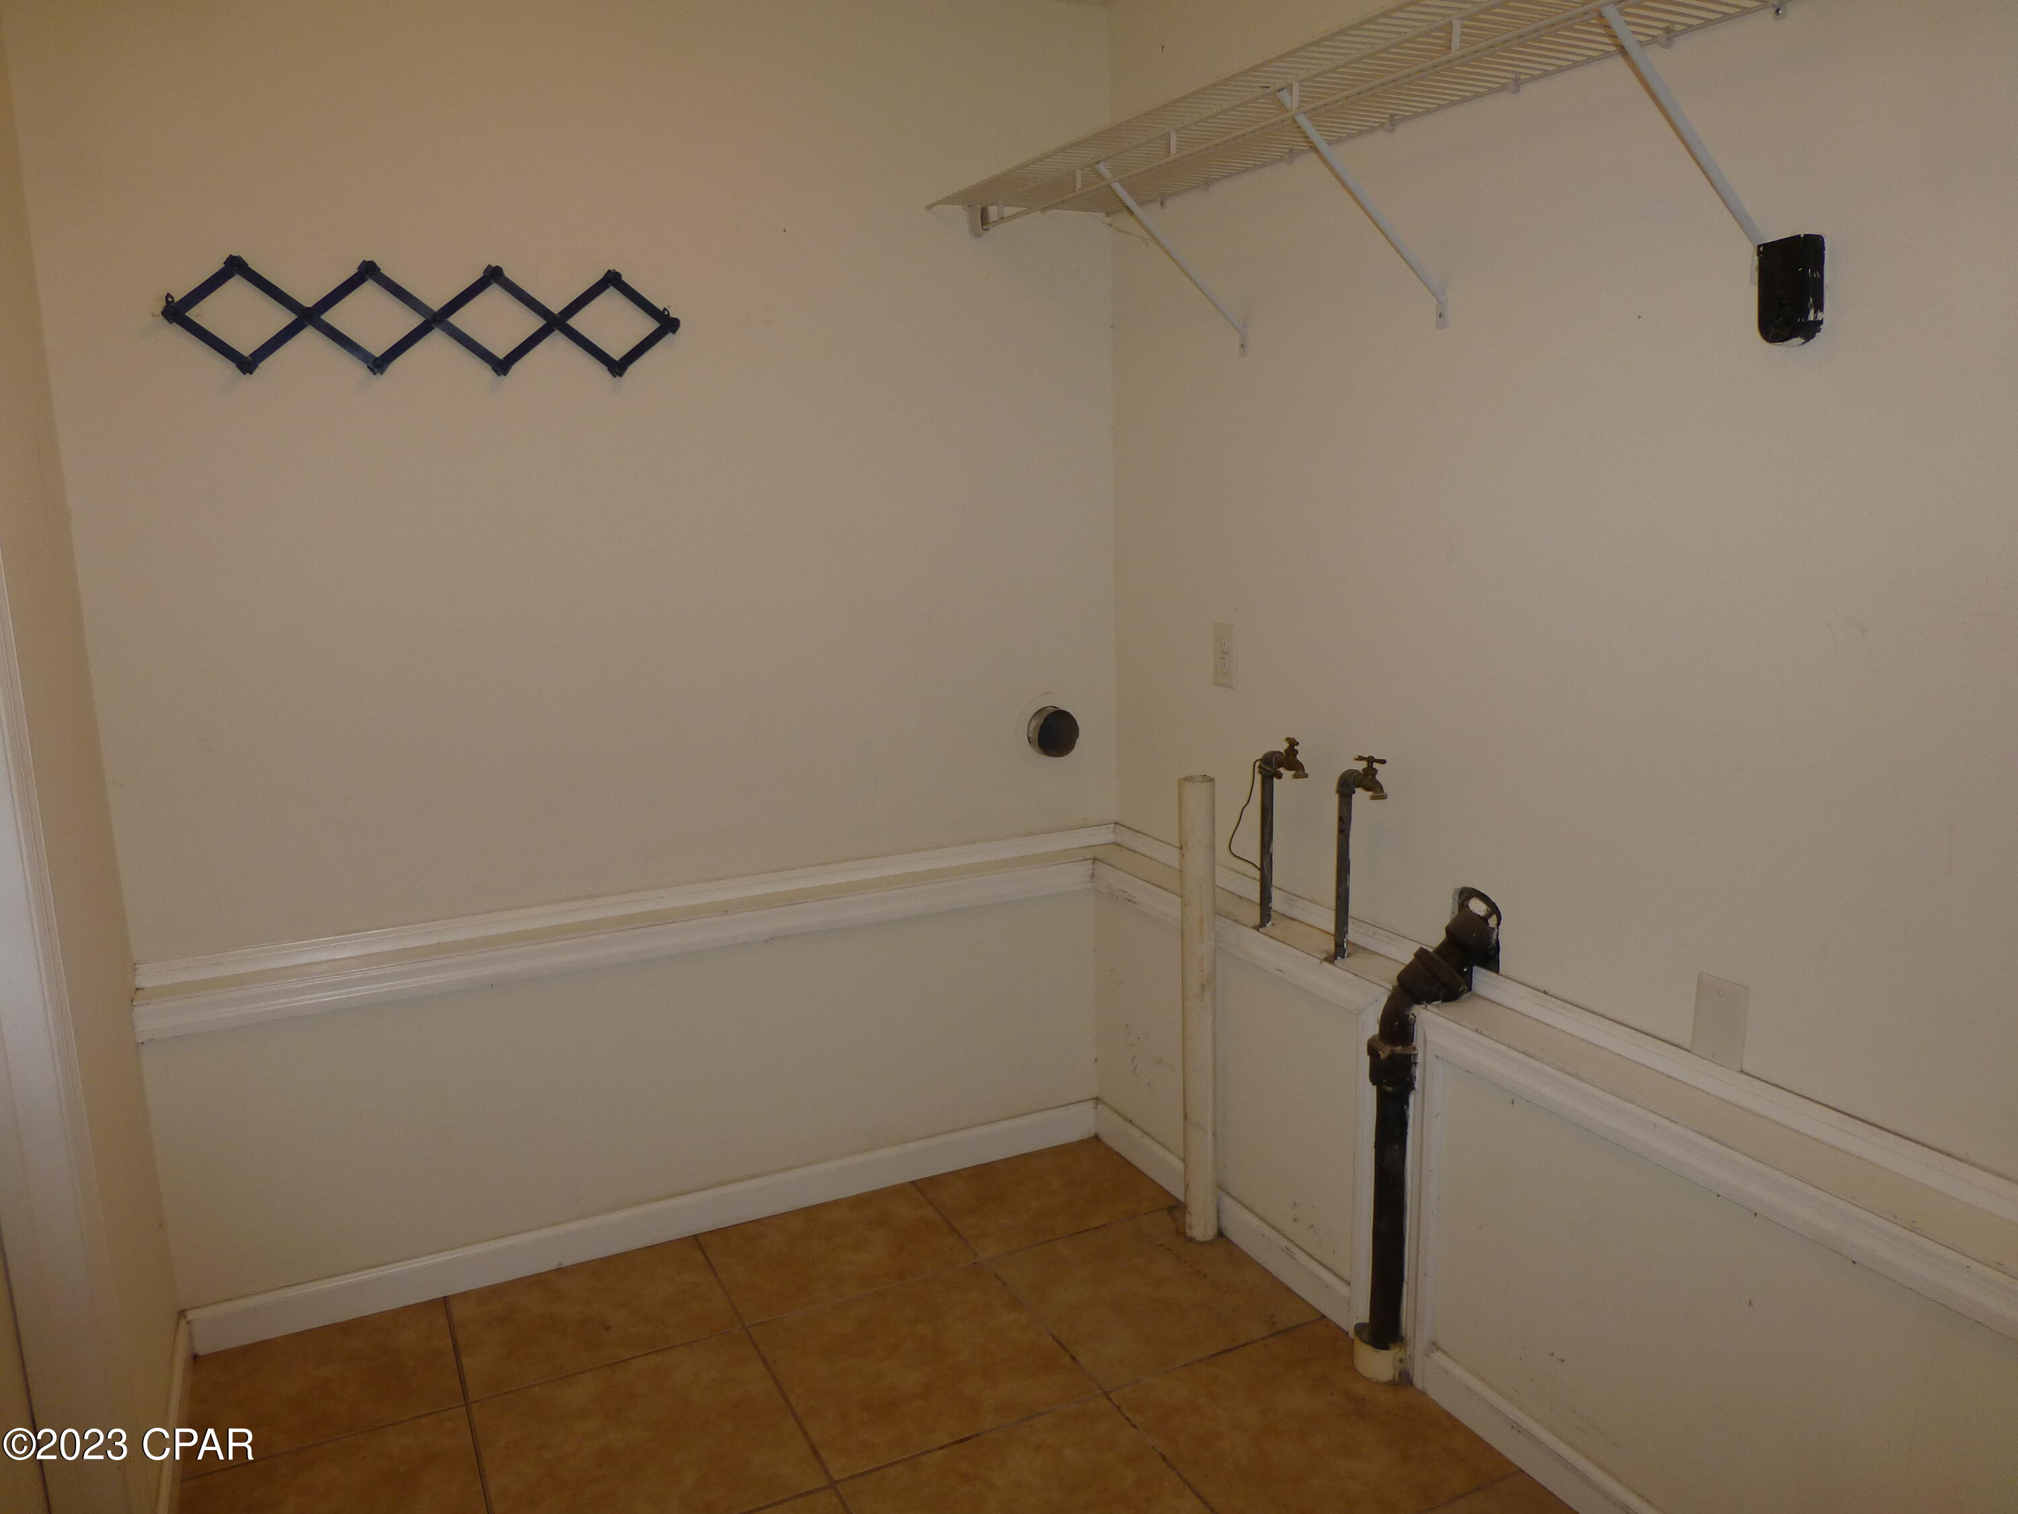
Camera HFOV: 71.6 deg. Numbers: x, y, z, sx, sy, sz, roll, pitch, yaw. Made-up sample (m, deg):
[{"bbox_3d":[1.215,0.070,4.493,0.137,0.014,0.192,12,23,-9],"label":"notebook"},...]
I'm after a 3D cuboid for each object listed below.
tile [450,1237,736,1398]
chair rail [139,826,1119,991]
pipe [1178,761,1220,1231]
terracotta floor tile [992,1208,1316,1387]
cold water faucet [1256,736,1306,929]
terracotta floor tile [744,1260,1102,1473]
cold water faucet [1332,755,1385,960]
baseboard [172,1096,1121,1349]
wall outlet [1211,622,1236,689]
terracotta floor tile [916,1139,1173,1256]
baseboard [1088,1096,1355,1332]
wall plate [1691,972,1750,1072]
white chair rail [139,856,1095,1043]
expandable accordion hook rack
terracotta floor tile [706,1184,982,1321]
[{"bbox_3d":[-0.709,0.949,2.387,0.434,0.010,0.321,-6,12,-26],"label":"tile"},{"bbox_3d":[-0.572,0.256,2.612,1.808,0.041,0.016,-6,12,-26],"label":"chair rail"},{"bbox_3d":[0.338,0.457,2.480,0.060,0.863,0.060,-2,13,1],"label":"pipe"},{"bbox_3d":[0.238,0.915,2.407,0.428,0.009,0.427,-6,12,-26],"label":"terracotta floor tile"},{"bbox_3d":[0.456,0.132,2.335,0.042,0.335,0.119,-6,12,-26],"label":"cold water faucet"},{"bbox_3d":[-0.147,0.970,2.252,0.434,0.010,0.419,-6,12,-26],"label":"terracotta floor tile"},{"bbox_3d":[0.556,0.164,2.232,0.046,0.340,0.106,-6,12,-26],"label":"cold water faucet"},{"bbox_3d":[-0.565,0.850,2.634,1.692,0.087,0.013,-6,12,-26],"label":"baseboard"},{"bbox_3d":[0.389,-0.182,2.544,0.008,0.115,0.071,-6,12,-26],"label":"wall outlet"},{"bbox_3d":[0.069,0.854,2.740,0.428,0.009,0.320,-6,12,-26],"label":"terracotta floor tile"},{"bbox_3d":[0.373,0.827,2.608,0.013,0.084,0.815,-6,12,-26],"label":"baseboard"},{"bbox_3d":[0.885,0.333,1.744,0.006,0.114,0.070,-6,12,-26],"label":"wall plate"},{"bbox_3d":[-0.578,0.322,2.498,1.680,0.063,0.020,-6,12,-26],"label":"white chair rail"},{"bbox_3d":[-0.907,-0.695,2.239,0.757,0.167,0.038,-6,12,-26],"label":"expandable accordion hook rack"},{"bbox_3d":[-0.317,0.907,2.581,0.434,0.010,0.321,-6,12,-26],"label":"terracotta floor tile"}]

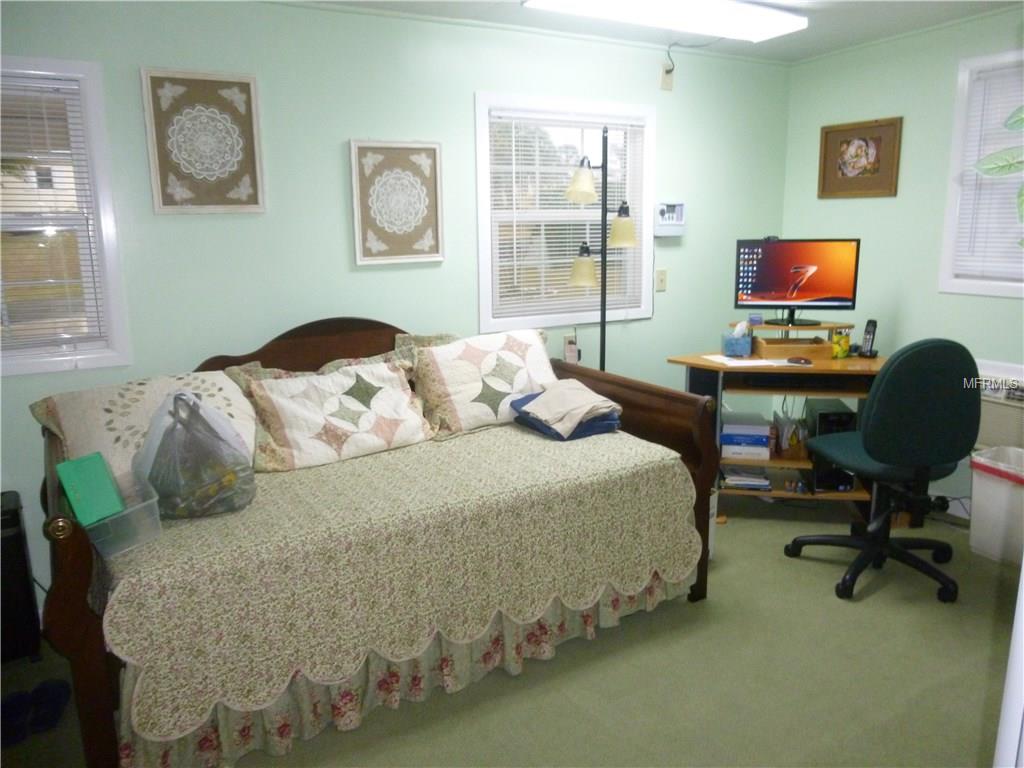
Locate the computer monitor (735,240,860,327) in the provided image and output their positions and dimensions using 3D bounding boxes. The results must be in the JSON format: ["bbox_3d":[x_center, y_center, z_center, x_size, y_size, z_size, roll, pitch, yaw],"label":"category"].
[{"bbox_3d":[1.447,-0.521,3.755,0.577,0.430,0.210,2,12,13],"label":"computer monitor"}]

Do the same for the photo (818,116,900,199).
[{"bbox_3d":[1.781,-1.149,3.800,0.025,0.372,0.462,-7,14,-28],"label":"photo"}]

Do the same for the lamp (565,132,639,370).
[{"bbox_3d":[0.438,-0.252,3.576,0.430,1.891,0.300,-7,14,-28],"label":"lamp"}]

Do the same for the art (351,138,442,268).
[{"bbox_3d":[-0.486,-0.778,3.186,0.395,0.509,0.025,-7,14,-28],"label":"art"}]

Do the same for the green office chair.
[{"bbox_3d":[1.529,0.290,3.014,0.640,1.030,0.670,-1,12,-2],"label":"green office chair"}]

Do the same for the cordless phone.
[{"bbox_3d":[1.823,-0.234,3.782,0.100,0.185,0.095,-11,16,-39],"label":"cordless phone"}]

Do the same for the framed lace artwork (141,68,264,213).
[{"bbox_3d":[-1.152,-0.902,2.788,0.392,0.502,0.025,-7,14,-28],"label":"framed lace artwork"}]

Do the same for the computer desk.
[{"bbox_3d":[1.482,0.233,3.908,1.280,0.771,0.800,2,12,14],"label":"computer desk"}]

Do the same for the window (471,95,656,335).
[{"bbox_3d":[0.272,-0.825,3.639,1.012,1.067,0.090,-7,14,-28],"label":"window"}]

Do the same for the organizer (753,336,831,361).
[{"bbox_3d":[1.450,-0.188,3.829,0.355,0.087,0.190,1,12,11],"label":"organizer"}]

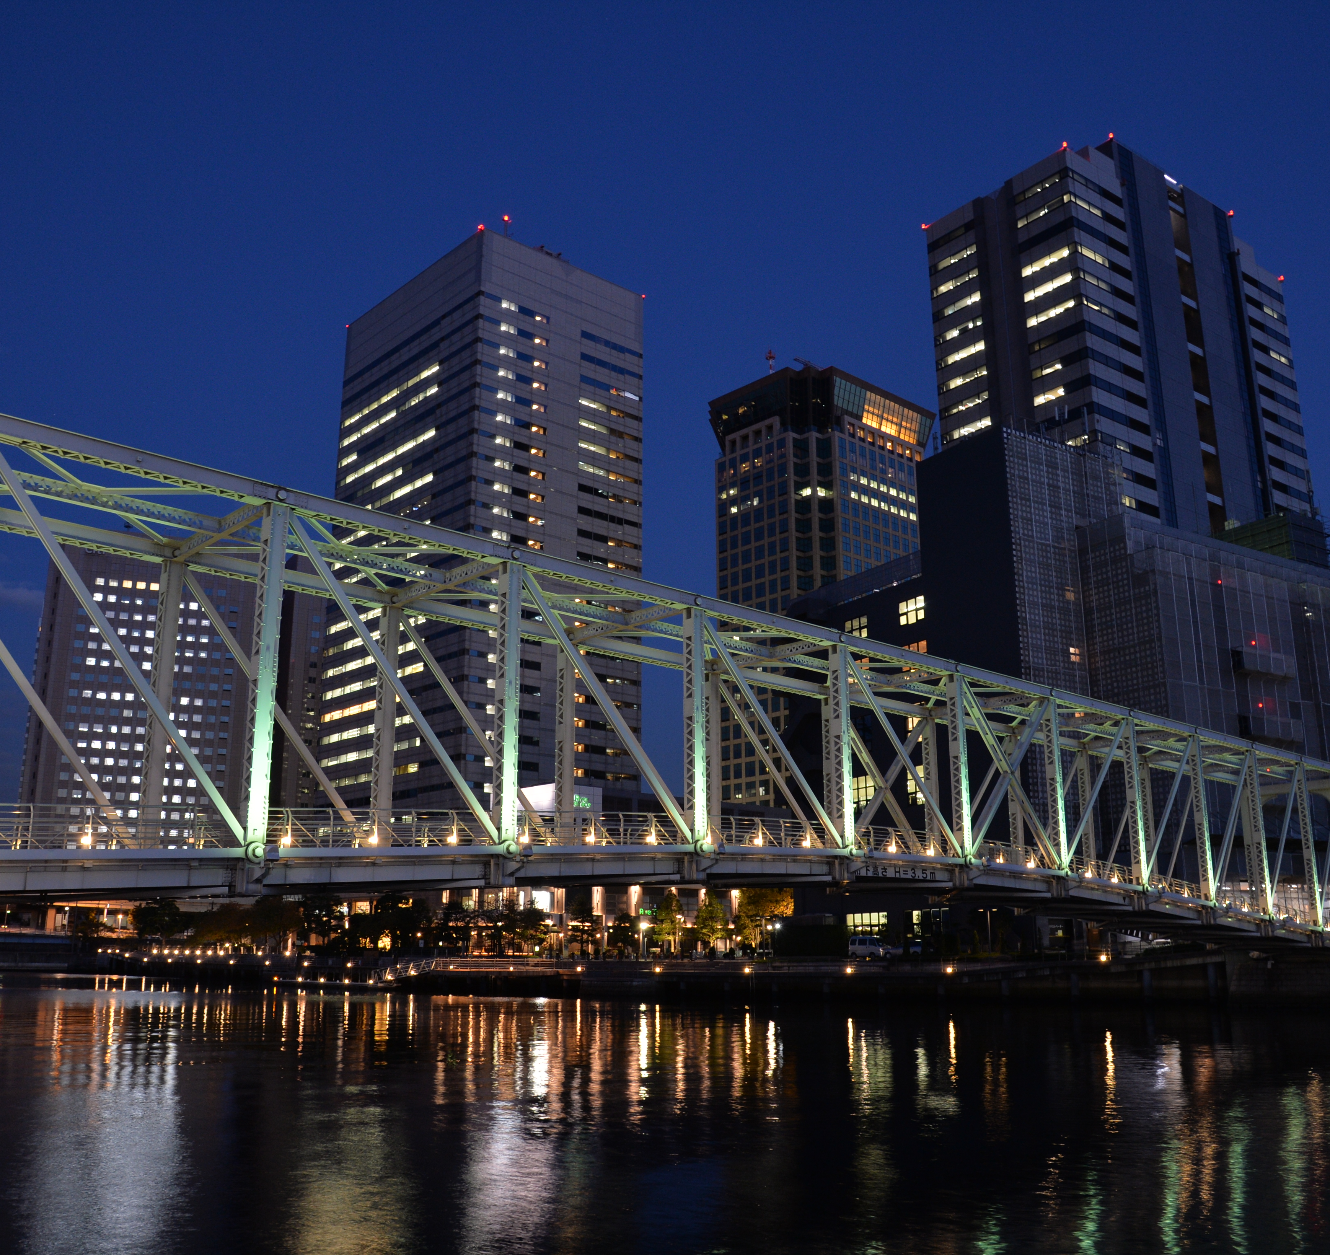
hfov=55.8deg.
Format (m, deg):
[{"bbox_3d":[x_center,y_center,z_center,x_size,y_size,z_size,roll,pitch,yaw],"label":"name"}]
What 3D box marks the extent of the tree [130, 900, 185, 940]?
[{"bbox_3d":[-82.512,48.991,206.370,8.600,8.620,8.600,0,-14,0],"label":"tree"}]

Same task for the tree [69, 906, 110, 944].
[{"bbox_3d":[-101.787,53.678,223.766,7.300,7.830,7.300,0,-14,0],"label":"tree"}]

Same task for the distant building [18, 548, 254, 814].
[{"bbox_3d":[-132.819,31.306,321.673,51.165,101.147,42.000,6,-16,-21],"label":"distant building"}]

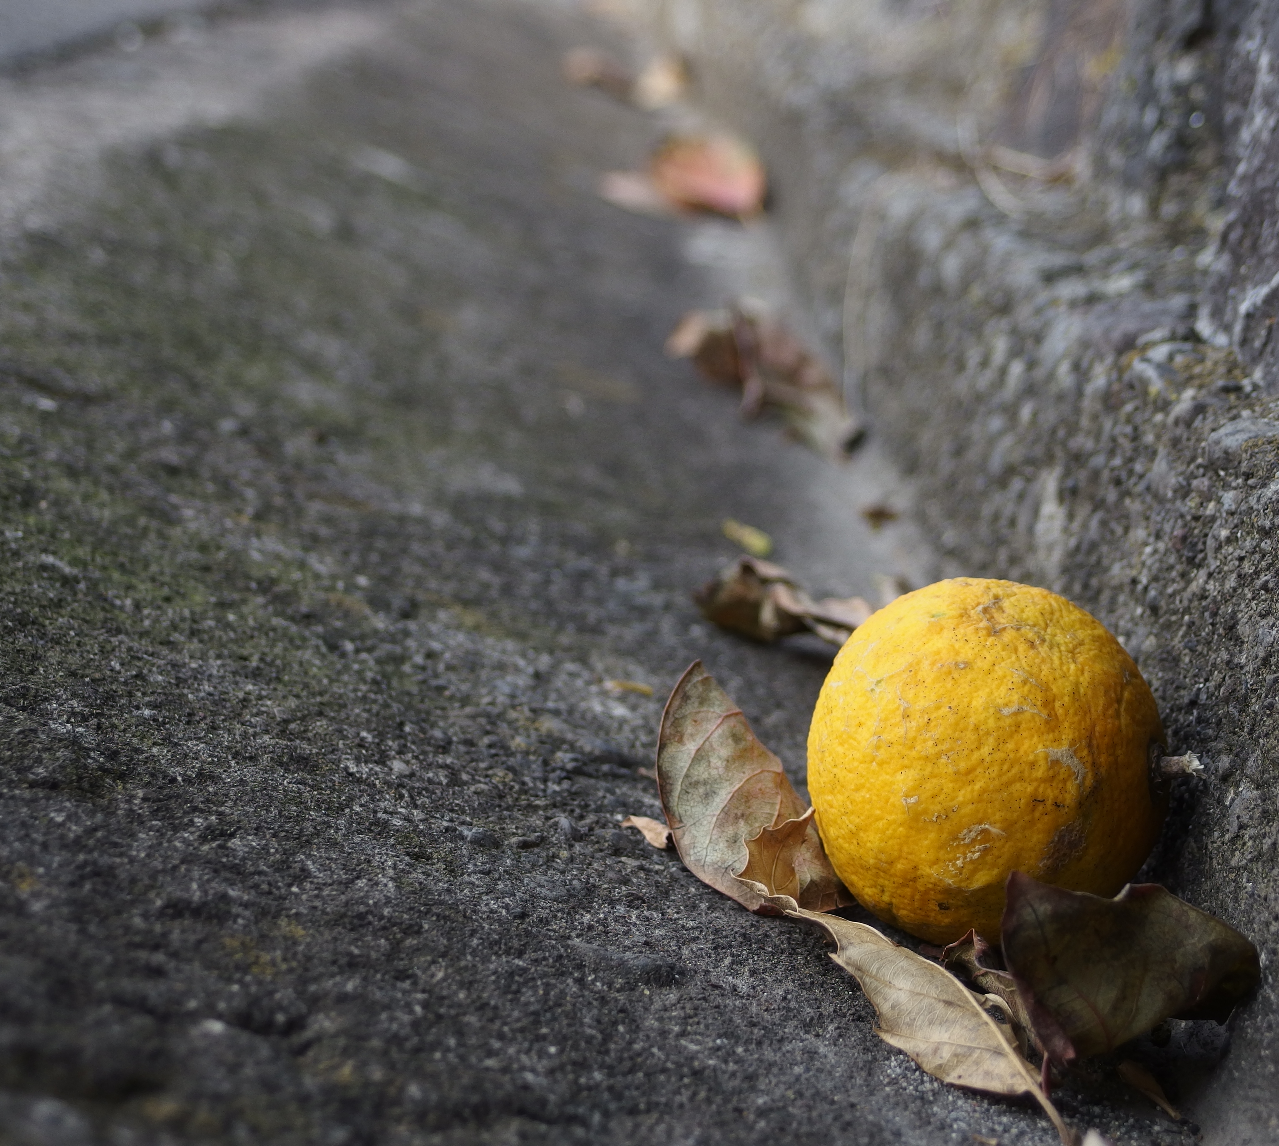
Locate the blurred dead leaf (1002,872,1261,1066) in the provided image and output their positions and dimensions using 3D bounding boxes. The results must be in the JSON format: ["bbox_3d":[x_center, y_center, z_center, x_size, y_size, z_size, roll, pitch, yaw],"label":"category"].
[{"bbox_3d":[0.094,0.076,0.556,0.047,0.032,0.028,1,13,6],"label":"blurred dead leaf"}]

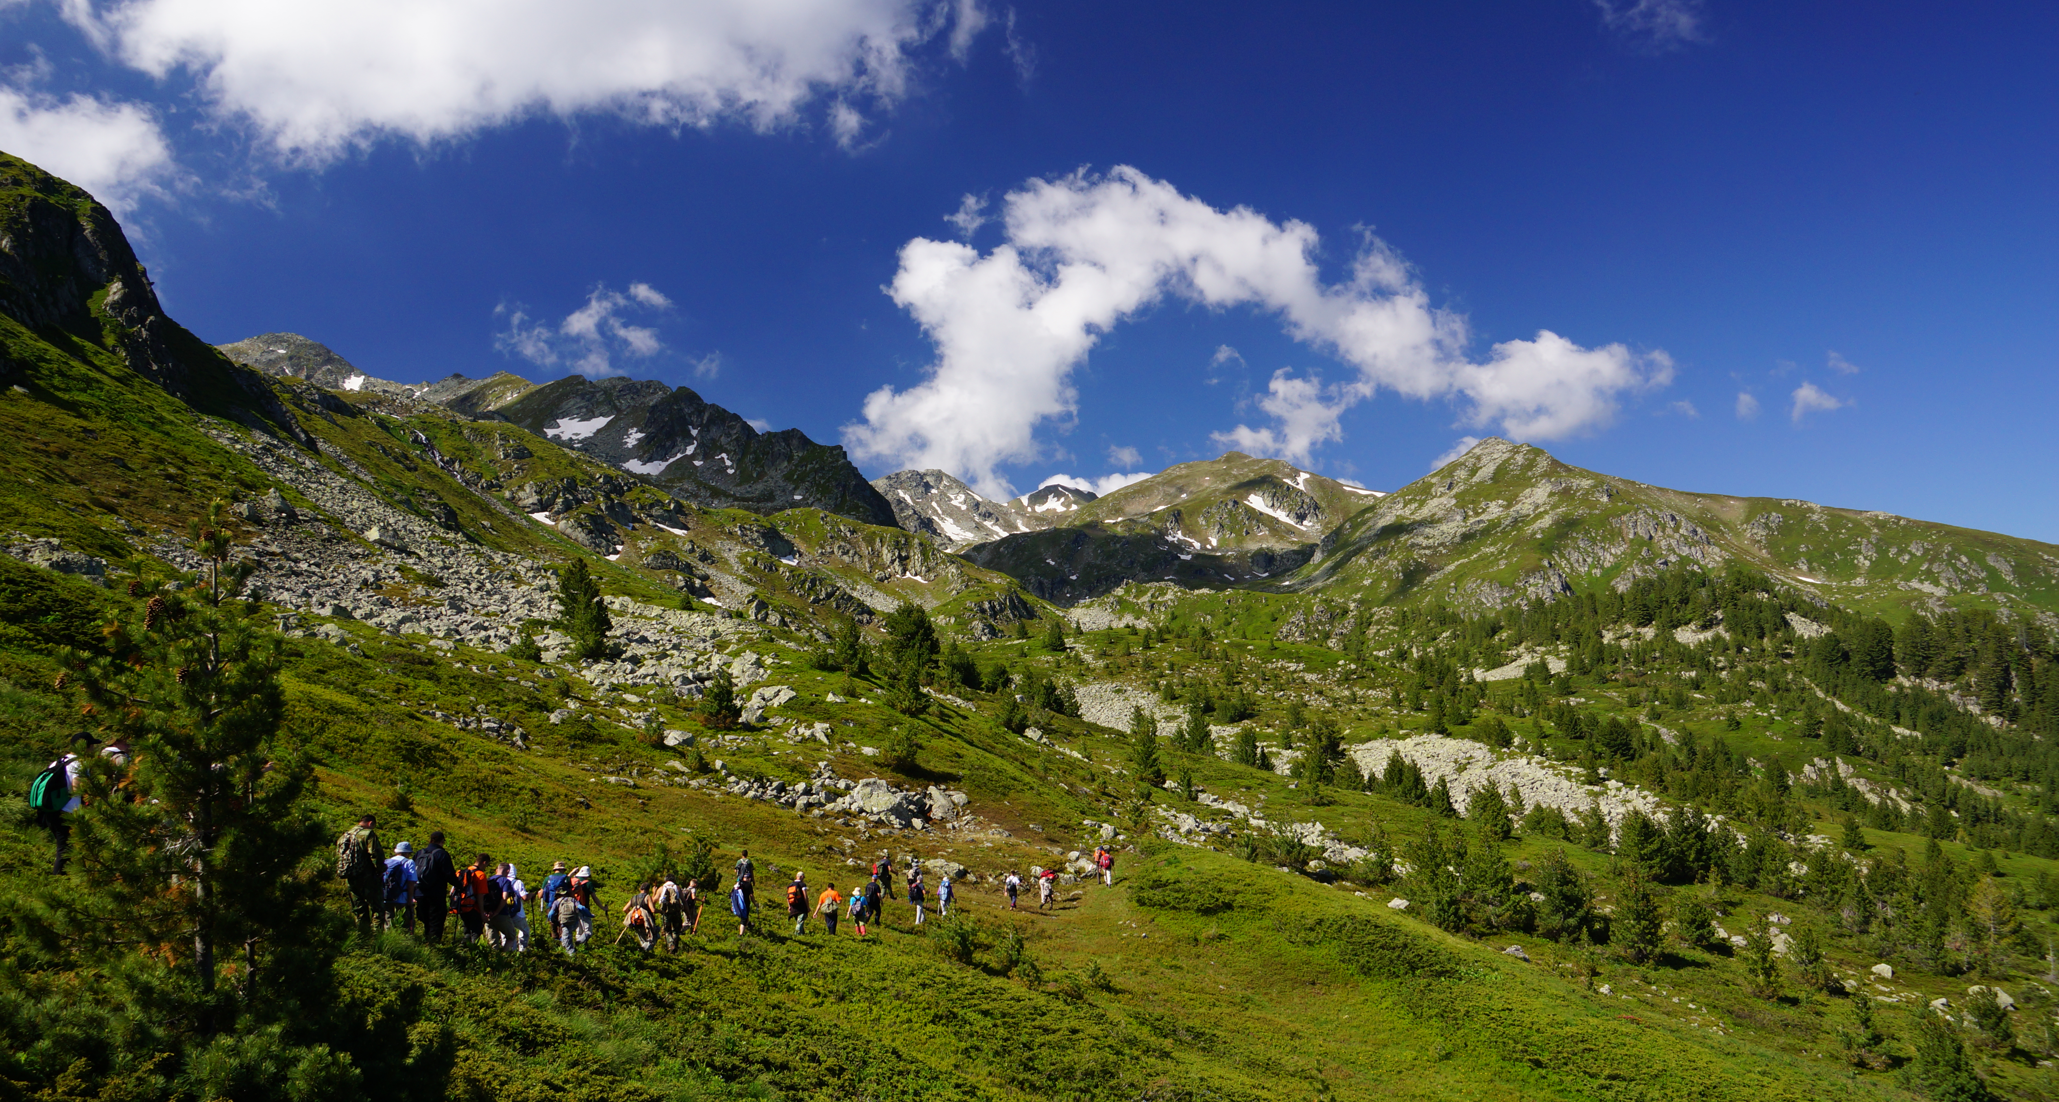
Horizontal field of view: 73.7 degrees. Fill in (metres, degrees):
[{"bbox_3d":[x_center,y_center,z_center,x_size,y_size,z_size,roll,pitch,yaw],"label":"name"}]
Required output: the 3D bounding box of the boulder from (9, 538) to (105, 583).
[{"bbox_3d":[-35.421,0.352,50.000,2.876,1.448,2.134,3,-7,-35],"label":"boulder"}]

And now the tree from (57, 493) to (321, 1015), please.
[{"bbox_3d":[-4.588,1.165,7.500,1.450,2.930,1.410,0,-3,0],"label":"tree"}]

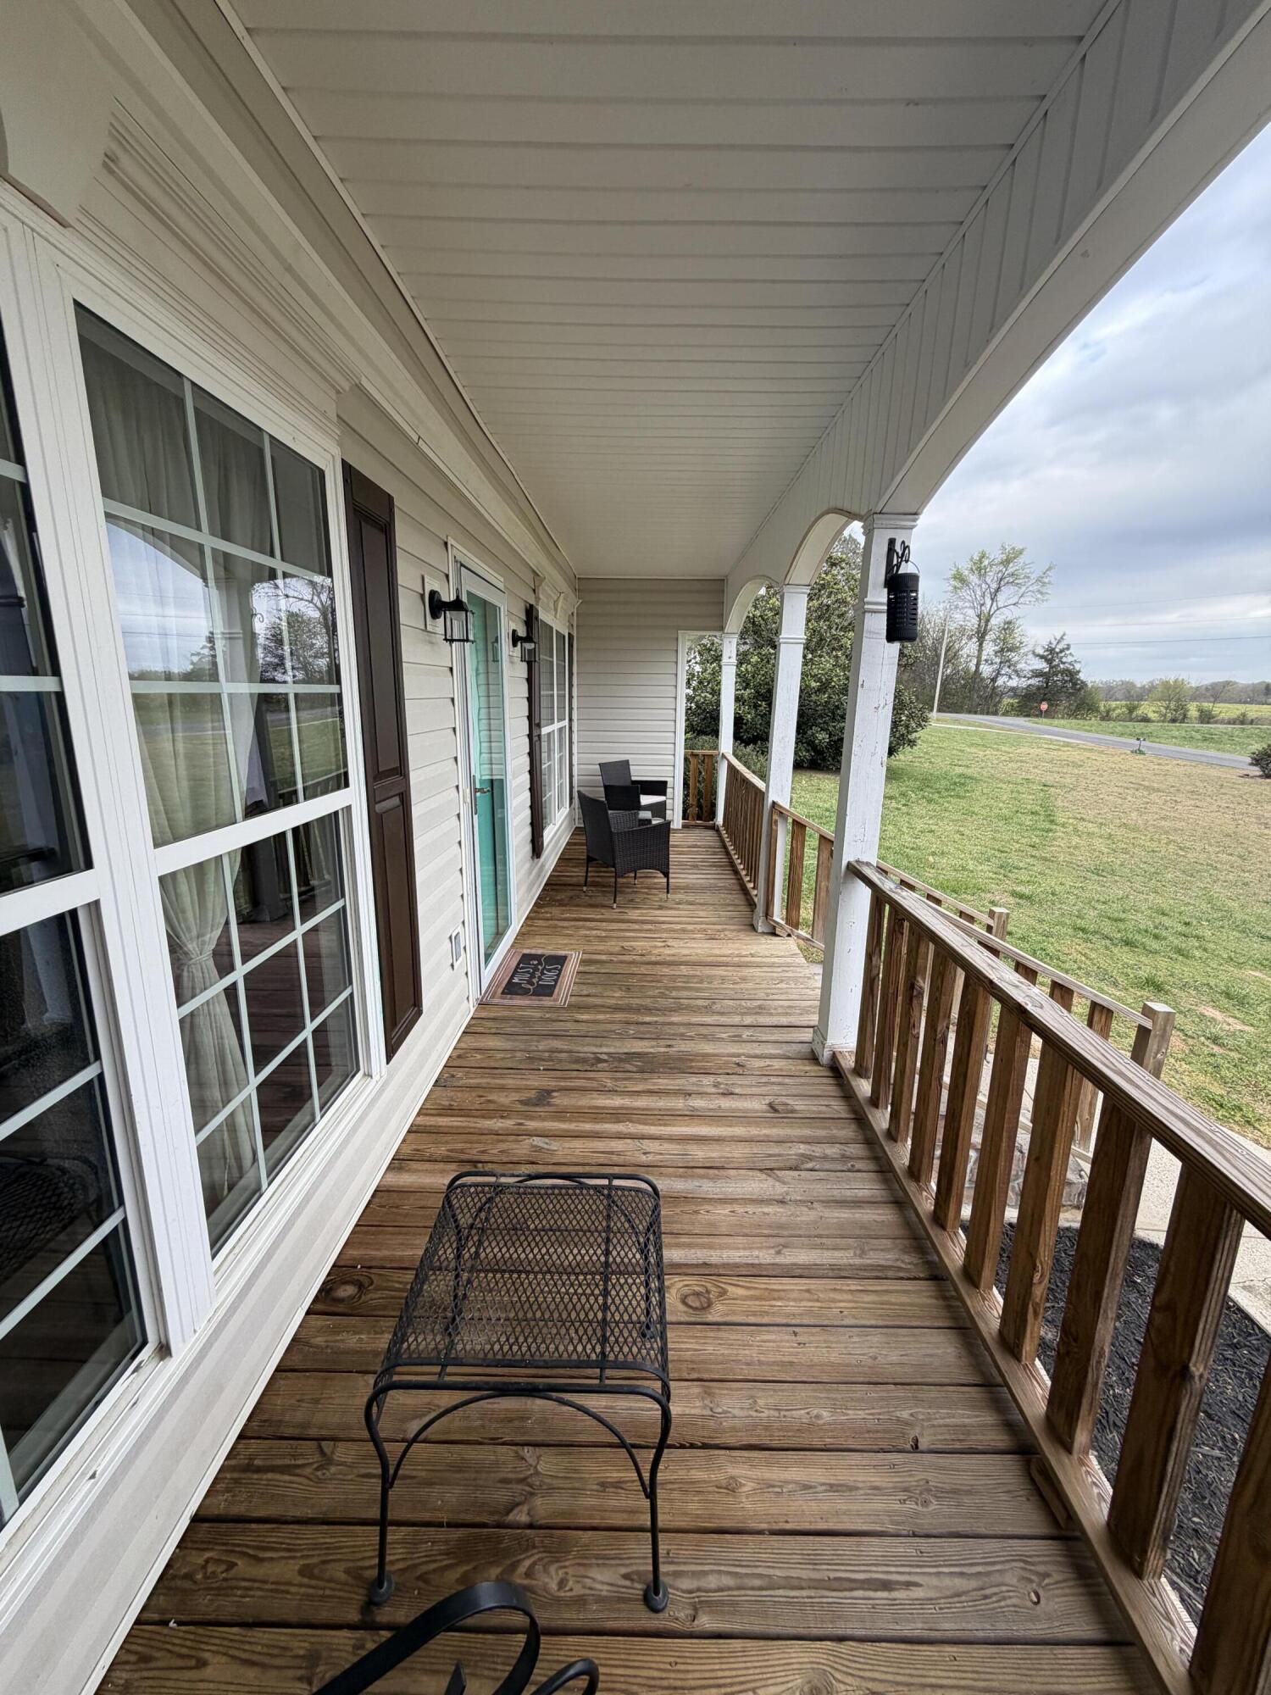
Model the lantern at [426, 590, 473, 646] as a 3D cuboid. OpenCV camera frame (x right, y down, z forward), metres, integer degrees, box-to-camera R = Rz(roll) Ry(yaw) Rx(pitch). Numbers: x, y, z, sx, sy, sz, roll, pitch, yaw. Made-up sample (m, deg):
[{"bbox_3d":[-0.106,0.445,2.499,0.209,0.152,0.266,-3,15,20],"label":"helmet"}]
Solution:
[{"bbox_3d":[-0.685,-0.870,2.573,0.145,0.195,0.120,1,13,1],"label":"lantern"}]

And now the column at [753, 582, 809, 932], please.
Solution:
[{"bbox_3d":[0.911,-0.510,4.299,0.175,2.140,0.175,1,13,1],"label":"column"}]

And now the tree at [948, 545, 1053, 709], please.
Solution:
[{"bbox_3d":[33.793,-20.223,63.656,9.635,14.674,9.635,1,13,1],"label":"tree"}]

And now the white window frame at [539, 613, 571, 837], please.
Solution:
[{"bbox_3d":[-0.731,-1.096,6.274,0.090,1.820,2.000,1,13,1],"label":"white window frame"}]

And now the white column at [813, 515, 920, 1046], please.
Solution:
[{"bbox_3d":[0.886,-0.154,2.708,0.172,2.140,0.172,1,13,1],"label":"white column"}]

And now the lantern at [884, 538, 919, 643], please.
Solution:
[{"bbox_3d":[0.901,-0.888,2.354,0.107,0.365,0.215,1,13,1],"label":"lantern"}]

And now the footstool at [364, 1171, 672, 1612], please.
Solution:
[{"bbox_3d":[-0.193,1.004,1.362,0.490,0.440,0.530,1,13,-1],"label":"footstool"}]

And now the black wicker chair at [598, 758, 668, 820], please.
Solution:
[{"bbox_3d":[-0.026,-0.461,7.071,0.540,0.810,0.530,10,16,35],"label":"black wicker chair"}]

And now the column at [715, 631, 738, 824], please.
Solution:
[{"bbox_3d":[0.991,-1.218,7.470,0.170,2.140,0.170,1,13,1],"label":"column"}]

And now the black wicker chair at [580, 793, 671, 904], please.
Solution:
[{"bbox_3d":[-0.086,-0.029,5.139,0.540,0.810,0.530,-8,15,-33],"label":"black wicker chair"}]

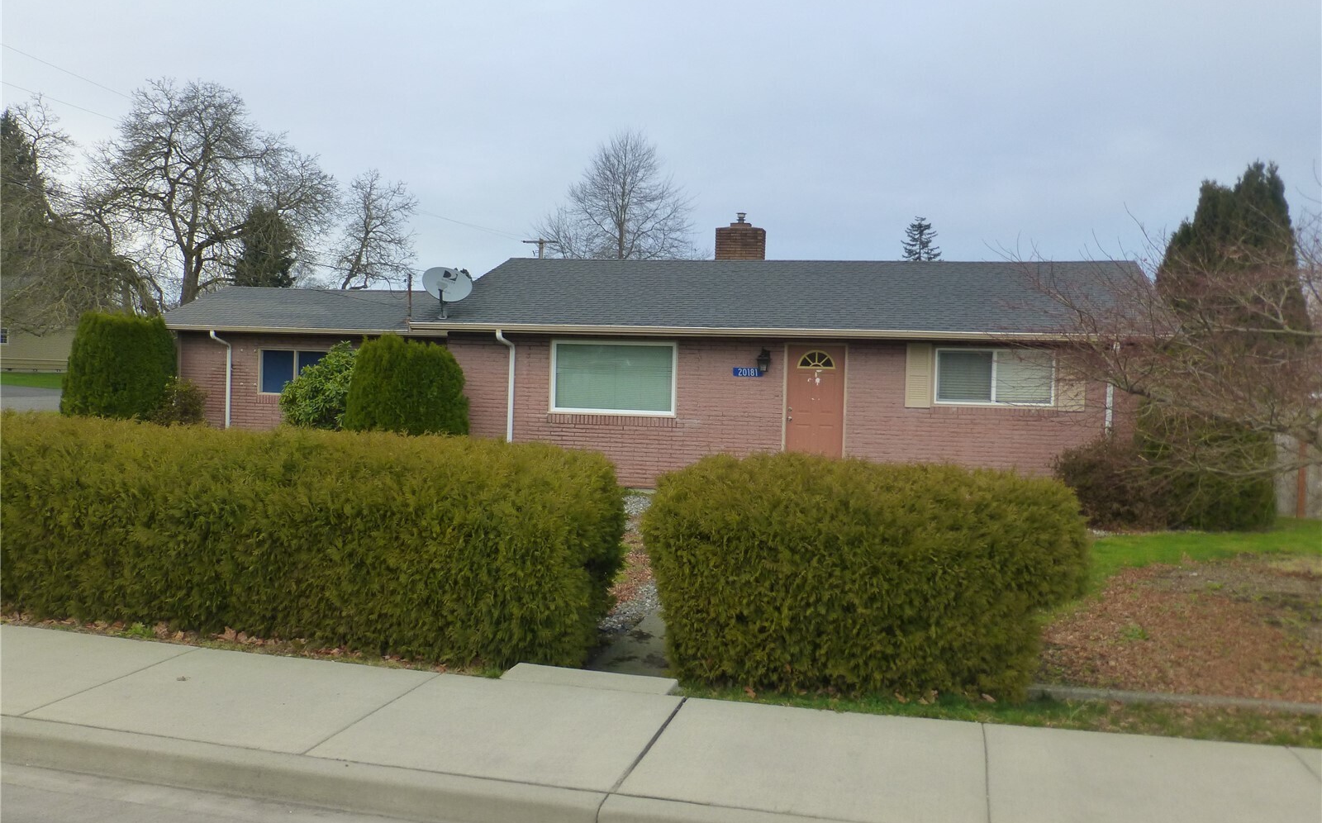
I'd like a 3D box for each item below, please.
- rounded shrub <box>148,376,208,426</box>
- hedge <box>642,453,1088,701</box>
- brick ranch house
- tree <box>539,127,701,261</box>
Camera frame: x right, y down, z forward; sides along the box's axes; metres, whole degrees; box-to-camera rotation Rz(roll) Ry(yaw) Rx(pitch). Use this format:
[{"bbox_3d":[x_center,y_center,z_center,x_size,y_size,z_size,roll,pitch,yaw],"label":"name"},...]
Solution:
[{"bbox_3d":[-9.352,0.092,22.183,1.200,1.520,1.200,2,1,14],"label":"rounded shrub"},{"bbox_3d":[1.135,0.930,6.587,2.430,1.240,1.300,2,1,14],"label":"hedge"},{"bbox_3d":[-0.923,-1.170,22.090,18.700,4.570,8.400,2,1,14],"label":"brick ranch house"},{"bbox_3d":[-2.302,-6.614,55.148,7.500,13.700,7.500,2,1,14],"label":"tree"}]

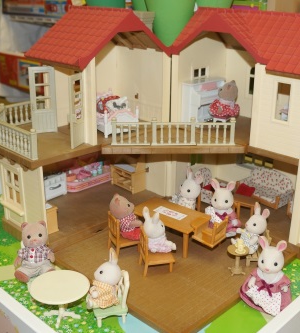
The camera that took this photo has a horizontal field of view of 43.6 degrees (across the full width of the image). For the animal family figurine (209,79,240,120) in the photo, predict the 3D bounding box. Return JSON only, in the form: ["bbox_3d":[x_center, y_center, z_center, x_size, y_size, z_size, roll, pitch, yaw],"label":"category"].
[{"bbox_3d":[0.127,-0.114,0.635,0.048,0.063,0.042,10,20,28],"label":"animal family figurine"}]

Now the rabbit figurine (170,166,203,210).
[{"bbox_3d":[0.056,0.038,0.565,0.043,0.070,0.040,-16,24,-41],"label":"rabbit figurine"}]

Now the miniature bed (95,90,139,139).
[{"bbox_3d":[-0.069,-0.092,0.618,0.064,0.067,0.086,-13,22,-36],"label":"miniature bed"}]

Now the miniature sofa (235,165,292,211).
[{"bbox_3d":[0.207,0.033,0.673,0.047,0.050,0.092,-12,21,-34],"label":"miniature sofa"}]

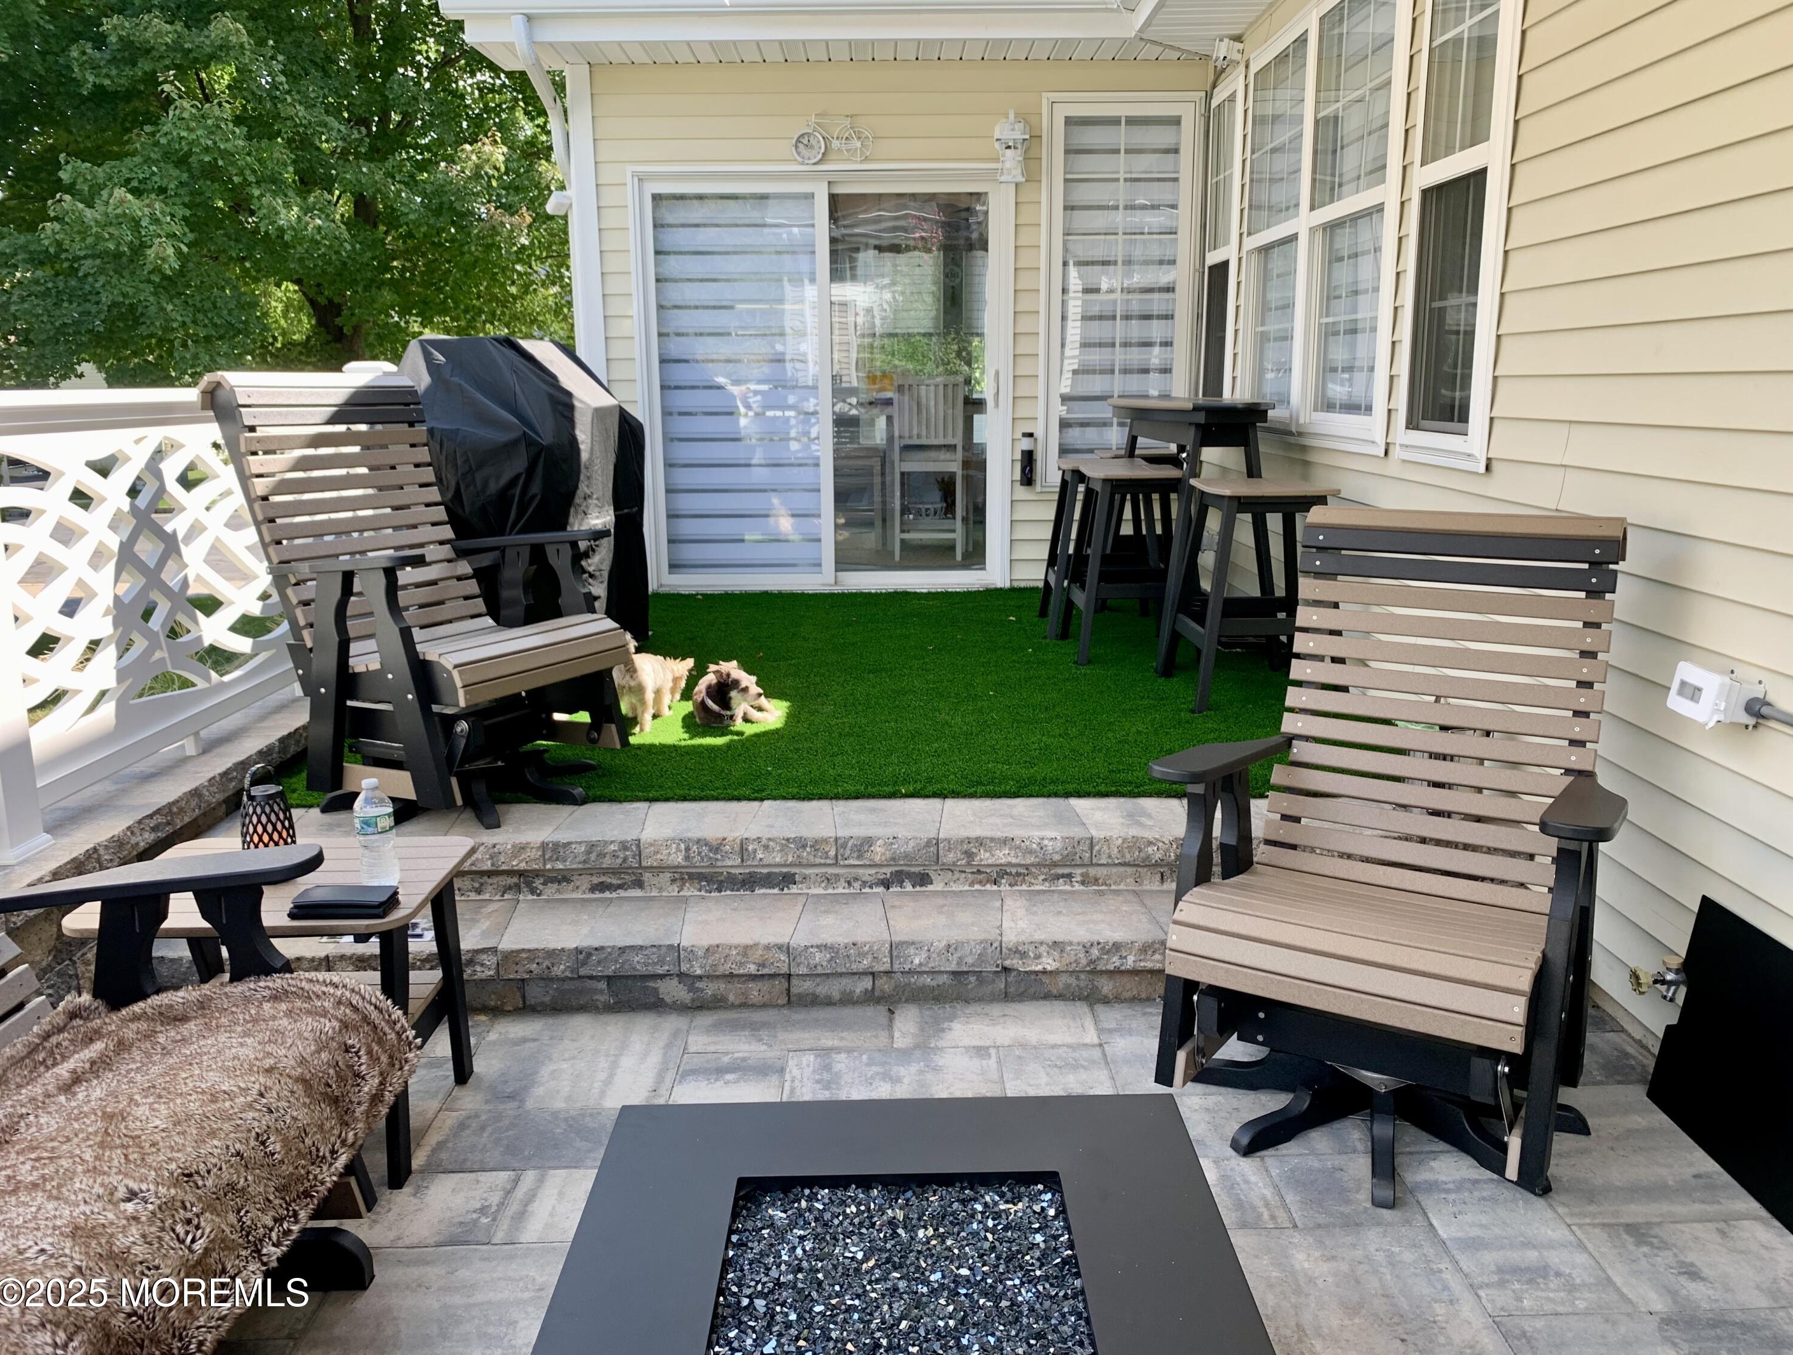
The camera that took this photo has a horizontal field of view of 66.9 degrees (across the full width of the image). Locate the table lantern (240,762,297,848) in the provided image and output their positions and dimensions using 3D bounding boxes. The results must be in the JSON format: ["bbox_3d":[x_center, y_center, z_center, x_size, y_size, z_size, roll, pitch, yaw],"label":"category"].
[{"bbox_3d":[-1.150,0.247,2.491,0.108,0.178,0.108,0,12,0],"label":"table lantern"}]

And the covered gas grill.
[{"bbox_3d":[-1.317,-0.605,4.920,0.607,1.194,1.133,0,12,0],"label":"covered gas grill"}]

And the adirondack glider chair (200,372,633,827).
[{"bbox_3d":[-1.230,-0.253,3.600,0.860,1.063,0.759,6,14,29],"label":"adirondack glider chair"}]

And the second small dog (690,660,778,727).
[{"bbox_3d":[-0.508,0.036,4.304,0.293,0.188,0.243,3,13,18],"label":"second small dog"}]

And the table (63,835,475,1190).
[{"bbox_3d":[-1.081,0.595,2.452,0.582,0.486,0.445,0,12,0],"label":"table"}]

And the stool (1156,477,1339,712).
[{"bbox_3d":[1.205,-0.287,4.526,0.476,0.698,0.516,0,12,0],"label":"stool"}]

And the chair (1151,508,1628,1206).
[{"bbox_3d":[0.946,0.259,2.559,0.759,1.063,0.860,7,14,31],"label":"chair"}]

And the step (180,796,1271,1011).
[{"bbox_3d":[-0.084,0.519,3.208,3.097,0.298,0.587,0,12,0],"label":"step"}]

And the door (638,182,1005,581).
[{"bbox_3d":[-0.357,-1.447,6.800,1.772,2.001,0.110,0,12,0],"label":"door"}]

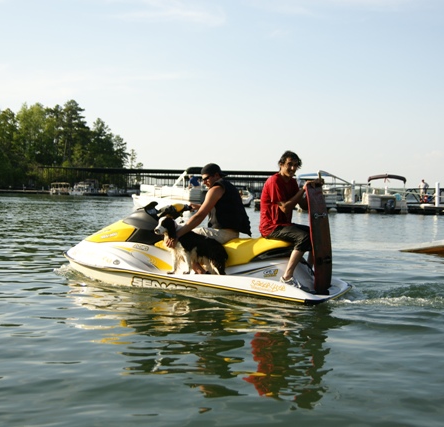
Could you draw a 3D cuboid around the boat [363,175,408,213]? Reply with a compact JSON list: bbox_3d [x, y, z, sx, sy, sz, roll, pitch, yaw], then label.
[{"bbox_3d":[10.100,-1.170,43.000,2.450,2.450,6.300,1,2,8],"label":"boat"}]

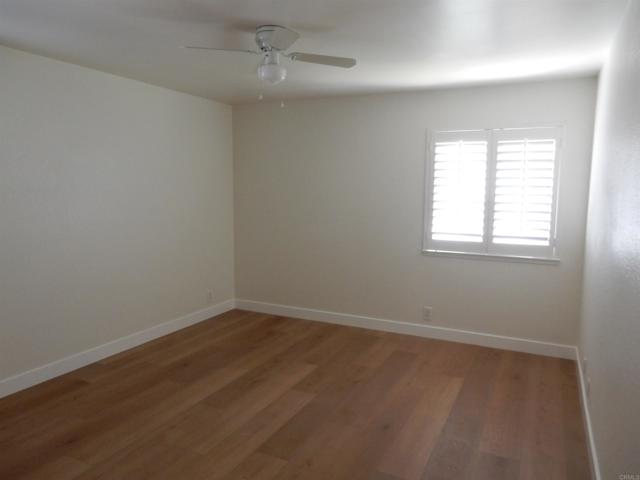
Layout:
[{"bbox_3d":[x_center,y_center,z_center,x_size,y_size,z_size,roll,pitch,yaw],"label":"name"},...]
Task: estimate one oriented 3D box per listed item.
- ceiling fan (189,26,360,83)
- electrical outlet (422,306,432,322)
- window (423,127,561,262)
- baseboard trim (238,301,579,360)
[{"bbox_3d":[-0.293,-1.093,2.792,0.980,0.330,0.980,4,7,26],"label":"ceiling fan"},{"bbox_3d":[1.086,0.746,4.649,0.076,0.123,0.012,4,7,26],"label":"electrical outlet"},{"bbox_3d":[1.559,-0.433,4.261,1.170,1.170,0.060,4,7,26],"label":"window"},{"bbox_3d":[0.606,0.903,4.900,3.712,0.116,0.018,4,7,26],"label":"baseboard trim"}]

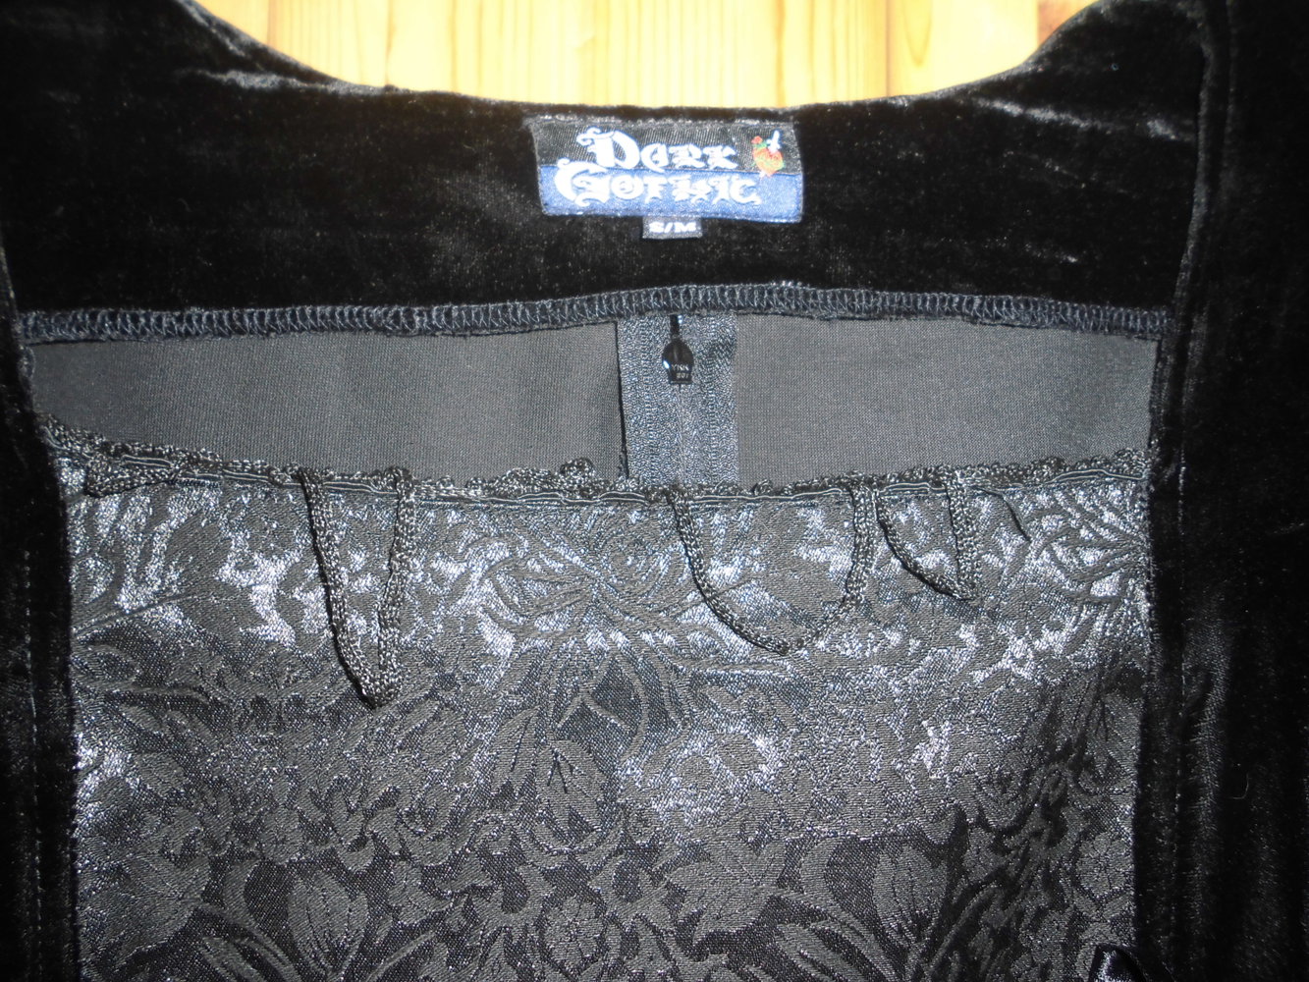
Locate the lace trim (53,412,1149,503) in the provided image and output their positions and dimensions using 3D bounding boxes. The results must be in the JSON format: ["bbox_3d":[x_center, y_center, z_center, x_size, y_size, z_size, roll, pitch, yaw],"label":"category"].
[{"bbox_3d":[-0.014,-0.007,0.220,0.249,0.009,0.021,0,84,0],"label":"lace trim"}]

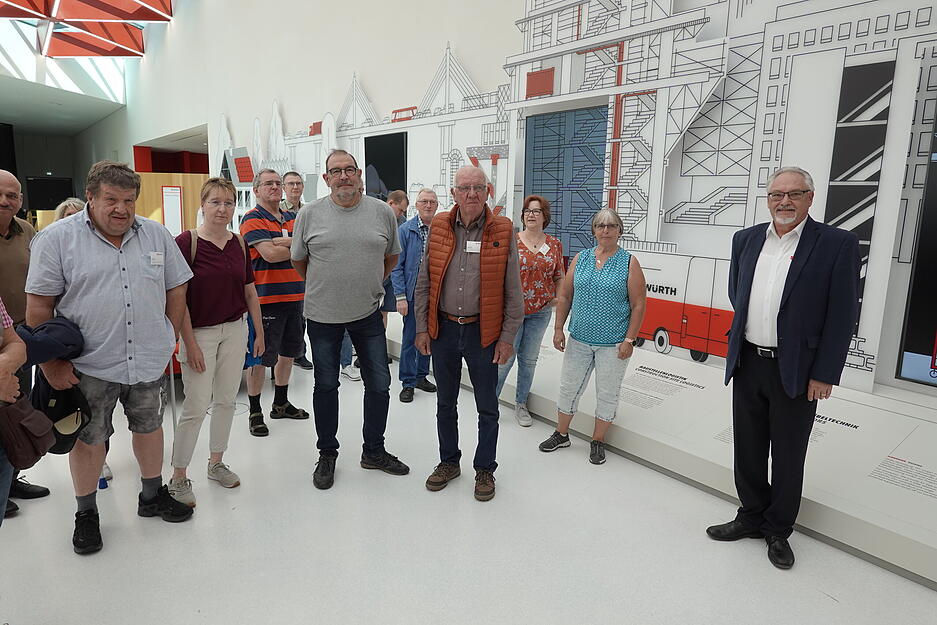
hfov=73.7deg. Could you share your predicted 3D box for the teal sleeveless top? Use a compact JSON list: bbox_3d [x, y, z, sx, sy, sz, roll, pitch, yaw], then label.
[{"bbox_3d":[0.817,-0.104,3.864,0.400,0.610,0.280,6,12,25],"label":"teal sleeveless top"}]

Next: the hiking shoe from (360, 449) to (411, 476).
[{"bbox_3d":[-0.490,0.868,3.692,0.318,0.115,0.110,5,11,17],"label":"hiking shoe"}]

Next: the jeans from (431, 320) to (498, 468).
[{"bbox_3d":[-0.017,0.465,3.499,0.390,0.905,0.290,3,10,10],"label":"jeans"}]

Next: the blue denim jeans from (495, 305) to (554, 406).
[{"bbox_3d":[0.368,0.269,4.620,0.460,0.860,0.380,2,10,5],"label":"blue denim jeans"}]

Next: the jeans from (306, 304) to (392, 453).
[{"bbox_3d":[-0.696,0.396,3.622,0.470,0.910,0.320,0,10,-7],"label":"jeans"}]

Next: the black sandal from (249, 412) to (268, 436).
[{"bbox_3d":[-1.470,0.771,4.382,0.105,0.090,0.285,-4,12,-27],"label":"black sandal"}]

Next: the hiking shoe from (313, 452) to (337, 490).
[{"bbox_3d":[-0.819,0.896,3.573,0.115,0.118,0.295,0,10,-6],"label":"hiking shoe"}]

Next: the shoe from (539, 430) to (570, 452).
[{"bbox_3d":[0.580,0.846,4.155,0.265,0.105,0.100,-7,13,-36],"label":"shoe"}]

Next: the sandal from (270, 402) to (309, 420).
[{"bbox_3d":[-1.321,0.724,4.622,0.290,0.100,0.105,2,11,5],"label":"sandal"}]

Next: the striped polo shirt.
[{"bbox_3d":[-1.327,-0.397,4.275,0.510,0.690,0.350,-8,14,-41],"label":"striped polo shirt"}]

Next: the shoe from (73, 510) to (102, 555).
[{"bbox_3d":[-1.803,1.017,2.958,0.120,0.120,0.300,-5,12,-30],"label":"shoe"}]

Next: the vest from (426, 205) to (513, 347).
[{"bbox_3d":[0.005,-0.199,3.348,0.455,0.755,0.320,3,10,10],"label":"vest"}]

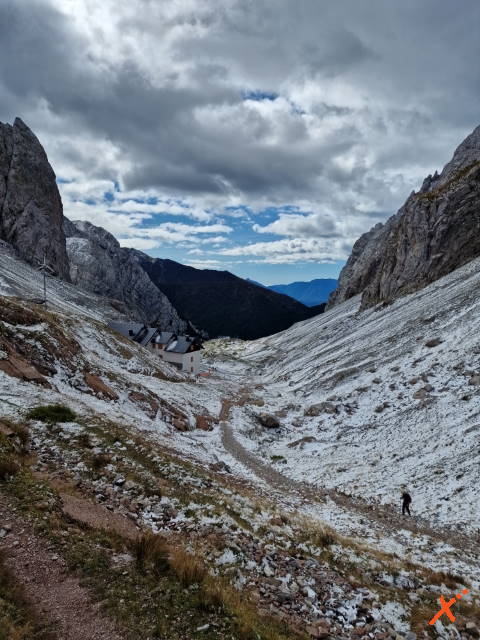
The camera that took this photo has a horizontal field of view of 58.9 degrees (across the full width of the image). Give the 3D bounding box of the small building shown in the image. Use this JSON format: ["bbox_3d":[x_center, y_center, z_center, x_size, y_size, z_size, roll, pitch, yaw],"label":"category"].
[{"bbox_3d":[-24.530,7.190,118.370,31.300,11.100,8.800,4,6,34],"label":"small building"}]

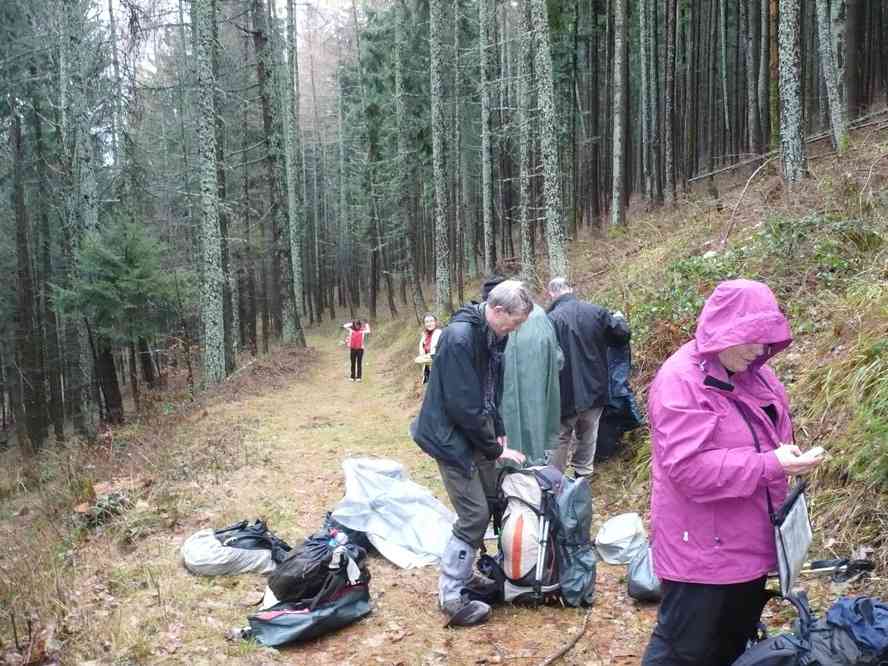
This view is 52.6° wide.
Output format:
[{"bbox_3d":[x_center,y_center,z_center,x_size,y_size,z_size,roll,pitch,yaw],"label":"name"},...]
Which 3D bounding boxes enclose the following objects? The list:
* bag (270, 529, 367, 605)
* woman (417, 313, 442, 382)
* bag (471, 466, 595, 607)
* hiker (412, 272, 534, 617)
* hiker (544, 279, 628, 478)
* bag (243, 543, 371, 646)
[{"bbox_3d":[-0.615,1.135,4.380,0.440,0.270,0.310,-28,18,-37],"label":"bag"},{"bbox_3d":[-0.190,0.550,13.300,0.500,1.640,0.400,0,3,14],"label":"woman"},{"bbox_3d":[0.440,1.000,4.500,0.480,0.660,0.390,1,3,32],"label":"bag"},{"bbox_3d":[0.133,0.560,4.330,0.570,1.620,0.530,0,3,18],"label":"hiker"},{"bbox_3d":[1.180,0.380,7.450,0.700,1.690,0.480,-1,3,3],"label":"hiker"},{"bbox_3d":[-0.640,1.220,4.220,0.330,0.270,0.580,2,4,45],"label":"bag"}]

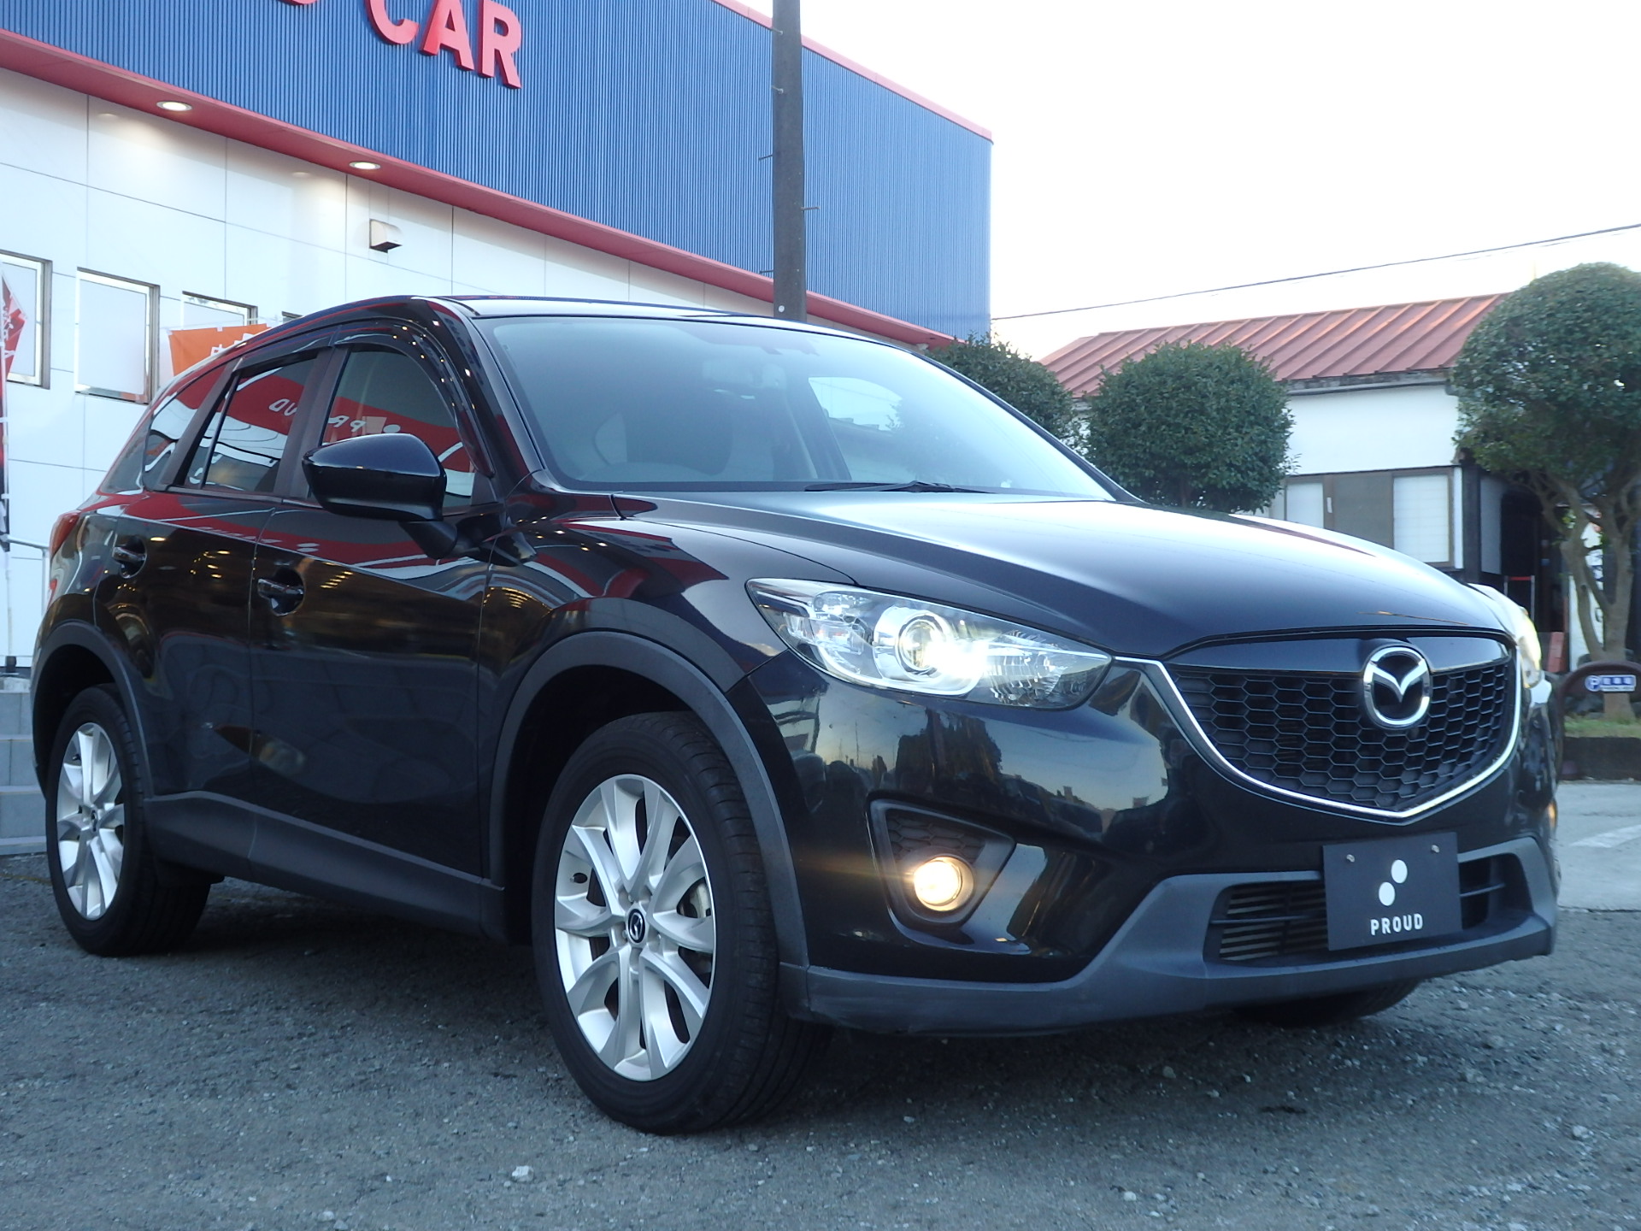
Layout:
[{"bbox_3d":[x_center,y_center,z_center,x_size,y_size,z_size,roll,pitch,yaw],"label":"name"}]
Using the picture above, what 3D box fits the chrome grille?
[{"bbox_3d":[0.905,0.195,3.487,0.890,0.250,0.130,0,-1,-38],"label":"chrome grille"}]

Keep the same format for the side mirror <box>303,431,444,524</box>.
[{"bbox_3d":[-0.895,-0.266,4.271,0.245,0.178,0.170,0,-1,-38],"label":"side mirror"}]

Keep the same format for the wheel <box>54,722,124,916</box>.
[{"bbox_3d":[-1.899,0.558,5.806,0.190,0.520,0.520,0,-1,-38],"label":"wheel"}]

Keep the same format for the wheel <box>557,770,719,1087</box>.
[{"bbox_3d":[-0.250,0.527,3.668,0.190,0.520,0.520,0,-1,-36],"label":"wheel"}]

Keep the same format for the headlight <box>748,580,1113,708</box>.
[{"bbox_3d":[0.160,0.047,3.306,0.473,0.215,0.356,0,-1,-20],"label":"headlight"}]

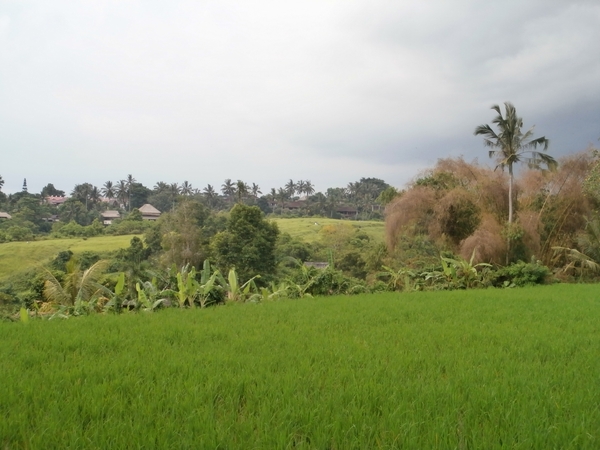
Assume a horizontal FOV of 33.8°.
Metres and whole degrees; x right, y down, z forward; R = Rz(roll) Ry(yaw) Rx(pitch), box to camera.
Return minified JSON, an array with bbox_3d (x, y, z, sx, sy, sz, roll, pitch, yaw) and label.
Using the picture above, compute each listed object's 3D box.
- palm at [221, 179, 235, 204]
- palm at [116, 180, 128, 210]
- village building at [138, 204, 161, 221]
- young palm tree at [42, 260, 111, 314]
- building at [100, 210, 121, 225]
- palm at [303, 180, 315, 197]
[{"bbox_3d":[-31.930,-13.810,440.000,6.300,13.810,6.300,0,0,0],"label":"palm"},{"bbox_3d":[-78.830,-12.690,440.000,6.000,14.250,6.000,0,0,0],"label":"palm"},{"bbox_3d":[-57.690,-4.330,380.000,8.600,7.120,8.000,0,0,-6],"label":"village building"},{"bbox_3d":[-9.050,2.530,40.000,2.900,2.350,2.800,0,0,0],"label":"young palm tree"},{"bbox_3d":[-72.880,-2.400,380.000,7.700,6.350,7.000,0,0,-6],"label":"building"},{"bbox_3d":[3.910,-13.820,455.000,6.000,13.360,6.000,0,0,0],"label":"palm"}]

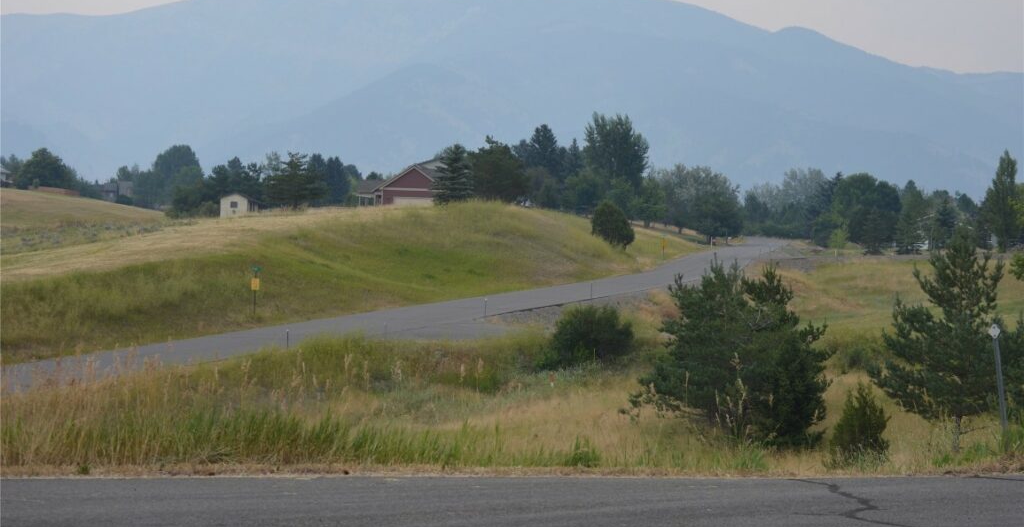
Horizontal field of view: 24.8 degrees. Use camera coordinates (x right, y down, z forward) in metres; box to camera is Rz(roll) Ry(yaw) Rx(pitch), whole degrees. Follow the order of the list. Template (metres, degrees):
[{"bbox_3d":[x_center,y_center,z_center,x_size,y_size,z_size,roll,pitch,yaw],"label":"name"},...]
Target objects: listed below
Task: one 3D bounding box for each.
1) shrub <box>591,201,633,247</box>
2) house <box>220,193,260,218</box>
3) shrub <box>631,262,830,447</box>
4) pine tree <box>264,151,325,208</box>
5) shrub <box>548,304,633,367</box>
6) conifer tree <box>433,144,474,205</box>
[{"bbox_3d":[8.107,-3.186,188.000,3.549,3.953,3.500,0,0,0],"label":"shrub"},{"bbox_3d":[-26.329,-5.528,226.000,3.100,2.521,3.500,0,0,10],"label":"house"},{"bbox_3d":[2.333,0.987,25.000,2.124,2.017,1.950,0,0,0],"label":"shrub"},{"bbox_3d":[-21.932,-8.369,235.000,6.050,5.849,5.800,0,0,0],"label":"pine tree"},{"bbox_3d":[2.189,2.036,65.000,2.454,1.841,2.400,0,0,0],"label":"shrub"},{"bbox_3d":[-5.648,-8.496,225.000,4.055,6.179,4.100,0,0,0],"label":"conifer tree"}]

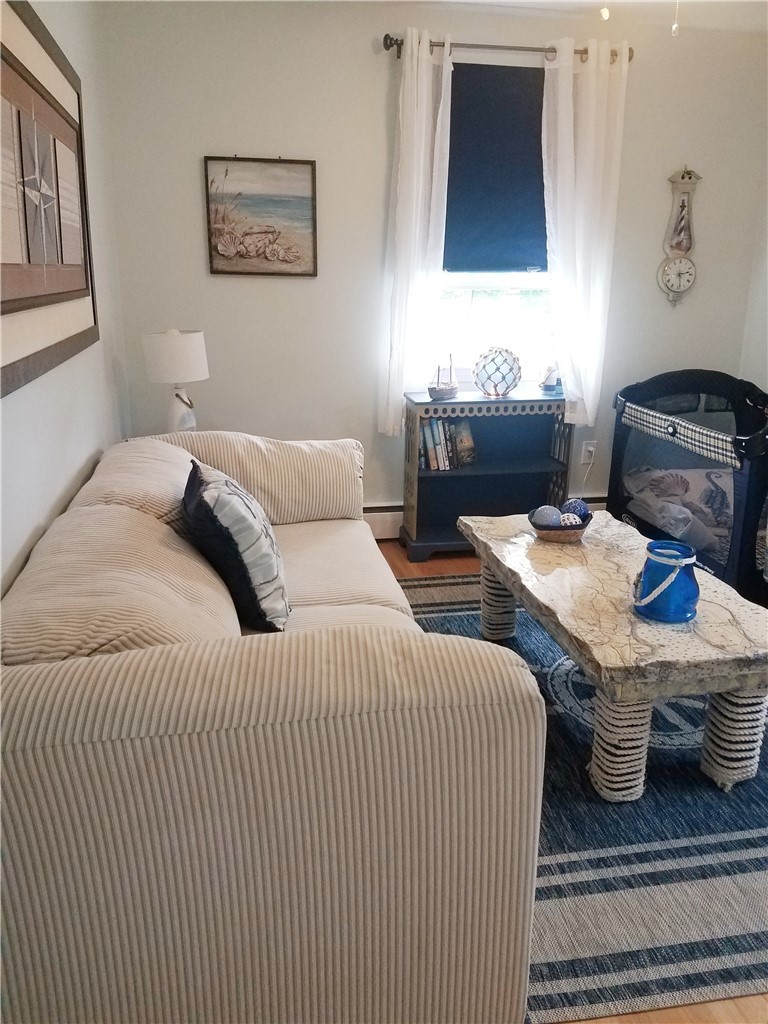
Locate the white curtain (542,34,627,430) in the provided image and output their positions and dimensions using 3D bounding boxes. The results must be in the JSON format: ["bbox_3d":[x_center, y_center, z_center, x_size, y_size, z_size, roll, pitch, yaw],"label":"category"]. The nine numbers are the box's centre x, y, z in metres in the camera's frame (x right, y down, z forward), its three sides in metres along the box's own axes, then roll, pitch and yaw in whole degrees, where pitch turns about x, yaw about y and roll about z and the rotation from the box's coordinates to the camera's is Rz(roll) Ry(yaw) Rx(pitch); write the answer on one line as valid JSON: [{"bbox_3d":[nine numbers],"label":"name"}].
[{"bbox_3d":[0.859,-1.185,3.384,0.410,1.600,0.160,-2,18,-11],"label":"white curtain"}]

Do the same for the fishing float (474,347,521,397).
[{"bbox_3d":[0.507,-0.625,3.439,0.218,0.218,0.218,-3,18,-12],"label":"fishing float"}]

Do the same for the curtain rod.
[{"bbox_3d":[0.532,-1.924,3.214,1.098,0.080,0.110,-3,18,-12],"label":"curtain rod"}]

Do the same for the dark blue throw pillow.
[{"bbox_3d":[-0.338,0.084,1.855,0.160,0.420,0.420,-28,1,-5],"label":"dark blue throw pillow"}]

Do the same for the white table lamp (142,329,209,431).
[{"bbox_3d":[-0.808,-0.480,3.018,0.260,0.460,0.260,-2,18,-11],"label":"white table lamp"}]

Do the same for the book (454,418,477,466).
[{"bbox_3d":[0.356,-0.309,3.478,0.024,0.200,0.146,-2,13,35],"label":"book"}]

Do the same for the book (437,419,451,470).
[{"bbox_3d":[0.253,-0.318,3.502,0.018,0.229,0.150,-13,19,-8],"label":"book"}]

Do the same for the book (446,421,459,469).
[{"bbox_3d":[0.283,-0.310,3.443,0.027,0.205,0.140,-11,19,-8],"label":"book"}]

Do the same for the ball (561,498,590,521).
[{"bbox_3d":[0.655,0.004,2.629,0.096,0.096,0.096,1,17,0],"label":"ball"}]

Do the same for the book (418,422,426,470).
[{"bbox_3d":[0.157,-0.313,3.518,0.027,0.212,0.145,-7,18,-10],"label":"book"}]

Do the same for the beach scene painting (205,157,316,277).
[{"bbox_3d":[-0.513,-1.241,3.260,0.453,0.461,0.025,-3,18,-12],"label":"beach scene painting"}]

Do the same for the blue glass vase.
[{"bbox_3d":[0.743,0.176,2.005,0.163,0.172,0.160,-3,18,-12],"label":"blue glass vase"}]

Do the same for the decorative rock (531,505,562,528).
[{"bbox_3d":[0.544,0.028,2.565,0.105,0.100,0.105,-2,18,-11],"label":"decorative rock"}]

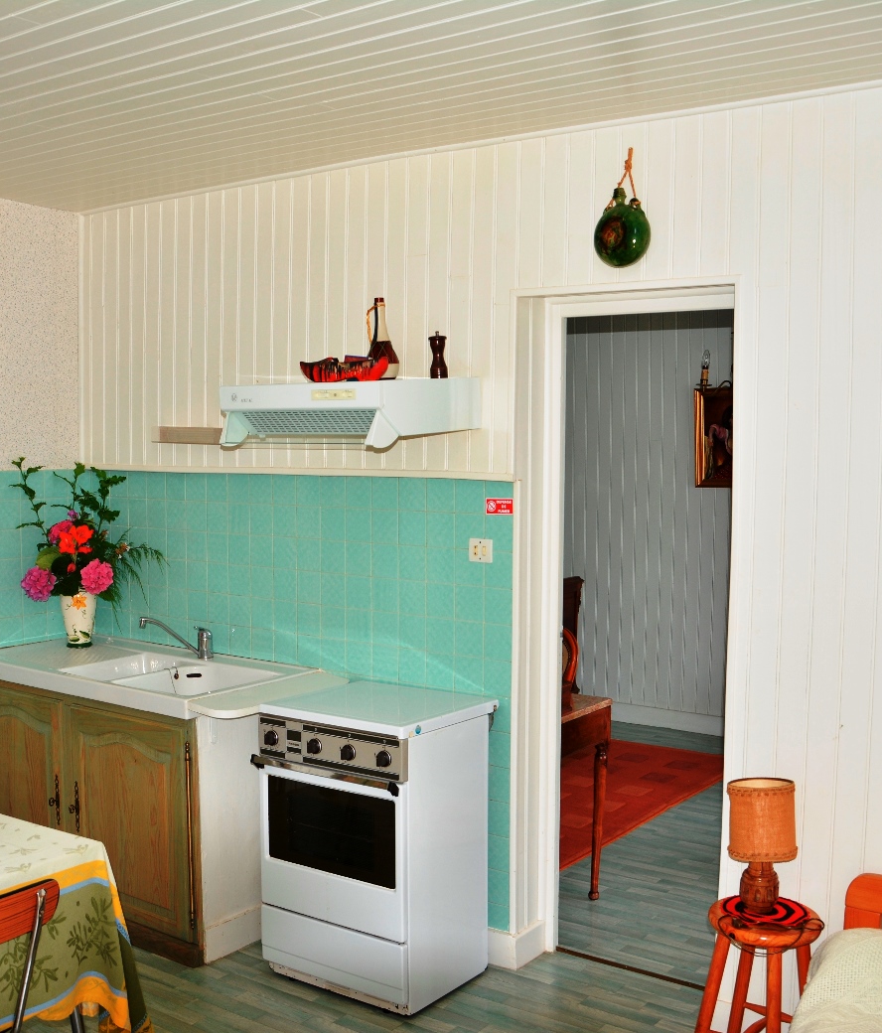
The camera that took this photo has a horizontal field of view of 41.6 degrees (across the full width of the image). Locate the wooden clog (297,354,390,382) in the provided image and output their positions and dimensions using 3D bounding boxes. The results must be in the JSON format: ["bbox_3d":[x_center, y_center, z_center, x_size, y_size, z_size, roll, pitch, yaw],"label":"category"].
[{"bbox_3d":[-0.281,-0.430,3.387,0.290,0.080,0.100,3,5,34],"label":"wooden clog"}]

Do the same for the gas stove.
[{"bbox_3d":[-0.192,0.978,3.576,0.547,0.830,0.485,3,5,34],"label":"gas stove"}]

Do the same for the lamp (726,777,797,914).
[{"bbox_3d":[0.809,0.830,2.908,0.172,0.318,0.172,3,5,34],"label":"lamp"}]

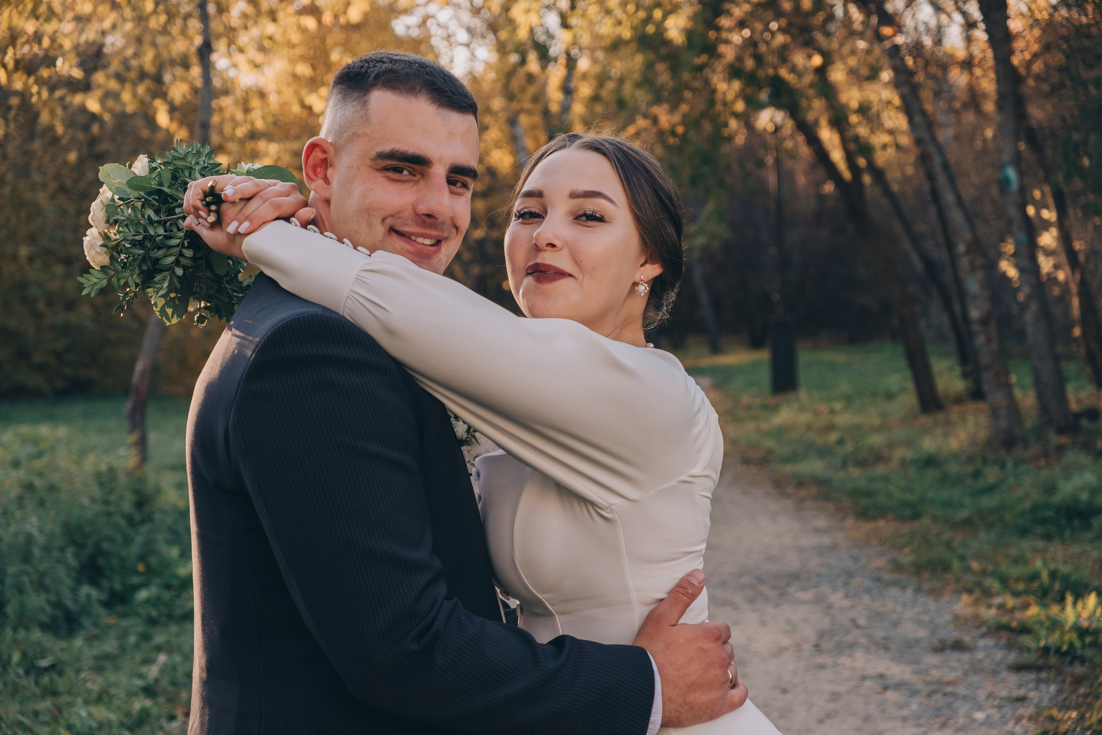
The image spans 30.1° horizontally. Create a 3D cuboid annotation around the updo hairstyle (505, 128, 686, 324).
[{"bbox_3d":[0.051,-0.136,2.050,0.170,0.200,0.210,0,-11,29],"label":"updo hairstyle"}]

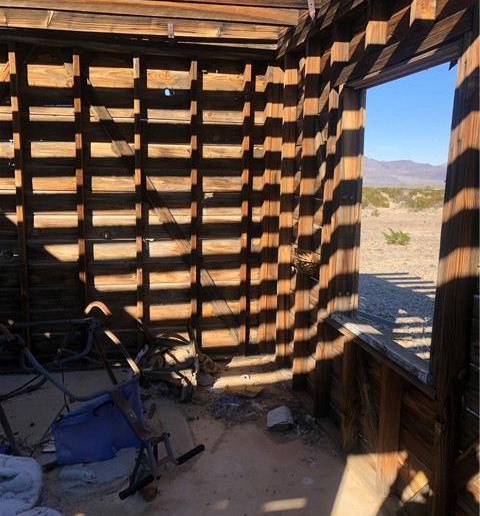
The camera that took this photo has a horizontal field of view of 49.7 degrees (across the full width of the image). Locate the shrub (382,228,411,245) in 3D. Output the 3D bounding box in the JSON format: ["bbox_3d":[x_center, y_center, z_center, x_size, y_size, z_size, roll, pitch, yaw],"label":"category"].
[{"bbox_3d":[4.007,-0.553,13.263,0.663,0.380,0.597,3,9,17],"label":"shrub"}]

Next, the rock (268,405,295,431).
[{"bbox_3d":[0.234,0.926,2.989,0.155,0.105,0.137,1,8,5],"label":"rock"}]

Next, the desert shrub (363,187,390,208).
[{"bbox_3d":[8.708,-3.874,33.109,1.703,1.310,1.447,3,9,14],"label":"desert shrub"}]

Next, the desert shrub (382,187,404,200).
[{"bbox_3d":[14.347,-6.011,48.406,1.975,1.231,1.679,3,9,16],"label":"desert shrub"}]

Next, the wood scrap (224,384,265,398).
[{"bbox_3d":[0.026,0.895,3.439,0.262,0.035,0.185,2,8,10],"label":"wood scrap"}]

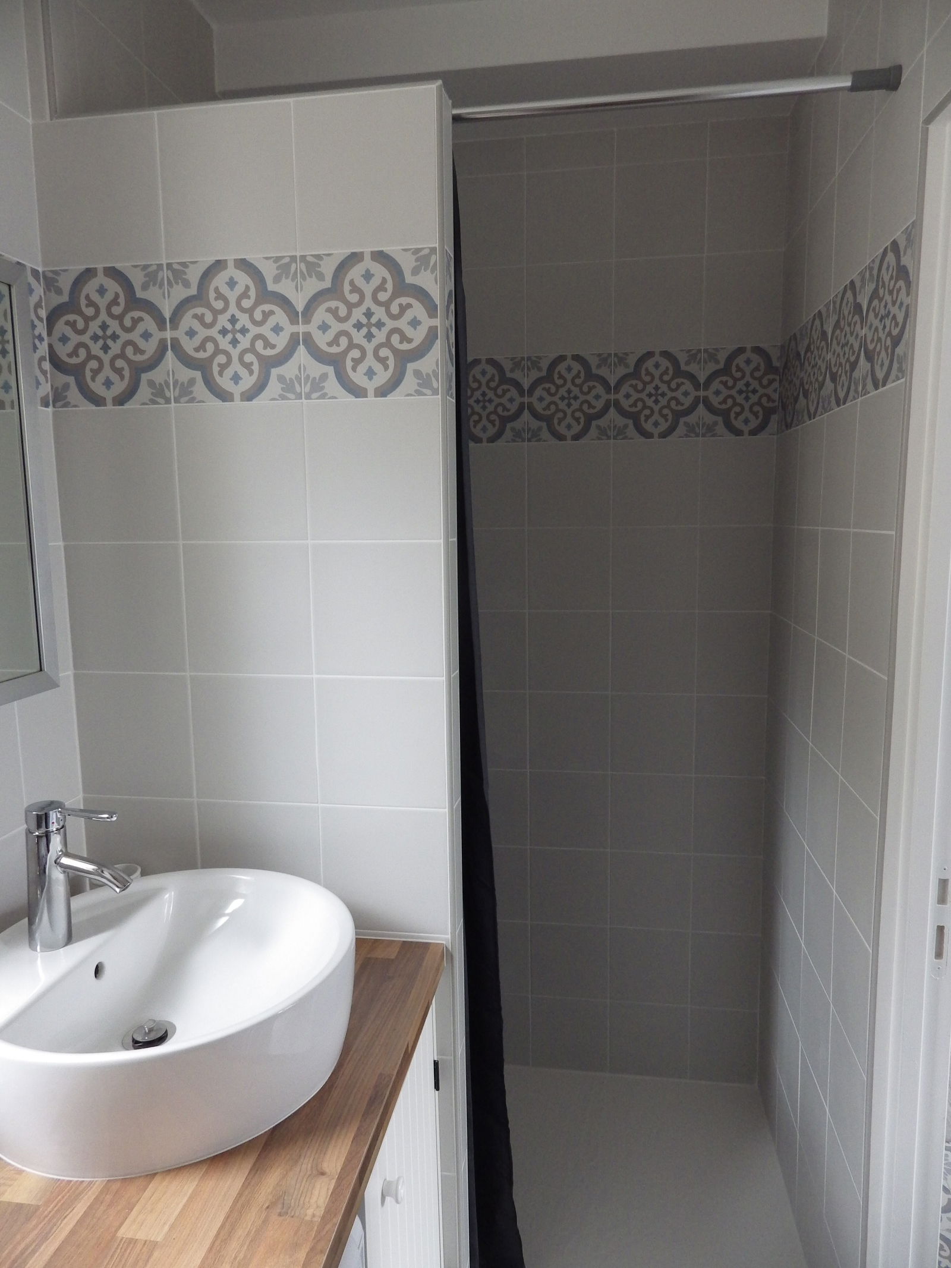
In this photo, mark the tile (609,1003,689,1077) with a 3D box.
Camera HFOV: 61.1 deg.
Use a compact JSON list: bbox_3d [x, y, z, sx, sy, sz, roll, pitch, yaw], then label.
[{"bbox_3d":[0.445,1.047,2.082,0.200,0.200,0.010,0,7,8],"label":"tile"}]

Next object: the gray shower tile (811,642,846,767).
[{"bbox_3d":[0.626,0.123,1.418,0.010,0.200,0.200,0,8,9],"label":"gray shower tile"}]

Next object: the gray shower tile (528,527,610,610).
[{"bbox_3d":[0.229,-0.156,1.964,0.200,0.200,0.010,0,7,9],"label":"gray shower tile"}]

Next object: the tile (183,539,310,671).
[{"bbox_3d":[-0.344,-0.037,1.226,0.200,0.200,0.010,0,7,8],"label":"tile"}]

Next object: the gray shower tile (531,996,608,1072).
[{"bbox_3d":[0.245,1.046,2.116,0.200,0.200,0.010,0,8,9],"label":"gray shower tile"}]

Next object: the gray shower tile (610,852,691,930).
[{"bbox_3d":[0.439,0.647,2.030,0.200,0.200,0.010,0,7,8],"label":"gray shower tile"}]

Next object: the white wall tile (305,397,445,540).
[{"bbox_3d":[-0.146,-0.234,1.160,0.199,0.200,0.010,1,8,8],"label":"white wall tile"}]

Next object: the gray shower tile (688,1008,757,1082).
[{"bbox_3d":[0.623,1.038,2.036,0.168,0.200,0.010,0,8,8],"label":"gray shower tile"}]

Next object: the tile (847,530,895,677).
[{"bbox_3d":[0.592,-0.051,1.200,0.010,0.200,0.192,0,7,10],"label":"tile"}]

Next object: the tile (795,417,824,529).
[{"bbox_3d":[0.643,-0.303,1.541,0.009,0.198,0.198,0,8,9],"label":"tile"}]

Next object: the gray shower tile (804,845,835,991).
[{"bbox_3d":[0.625,0.517,1.453,0.010,0.200,0.200,0,8,9],"label":"gray shower tile"}]

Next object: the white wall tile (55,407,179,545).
[{"bbox_3d":[-0.546,-0.239,1.234,0.196,0.200,0.010,0,7,9],"label":"white wall tile"}]

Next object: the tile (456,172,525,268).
[{"bbox_3d":[0.017,-0.958,1.881,0.200,0.200,0.010,0,7,8],"label":"tile"}]

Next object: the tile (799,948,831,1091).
[{"bbox_3d":[0.636,0.724,1.499,0.010,0.200,0.200,0,7,9],"label":"tile"}]

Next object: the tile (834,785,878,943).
[{"bbox_3d":[0.598,0.348,1.253,0.010,0.200,0.187,0,8,9],"label":"tile"}]

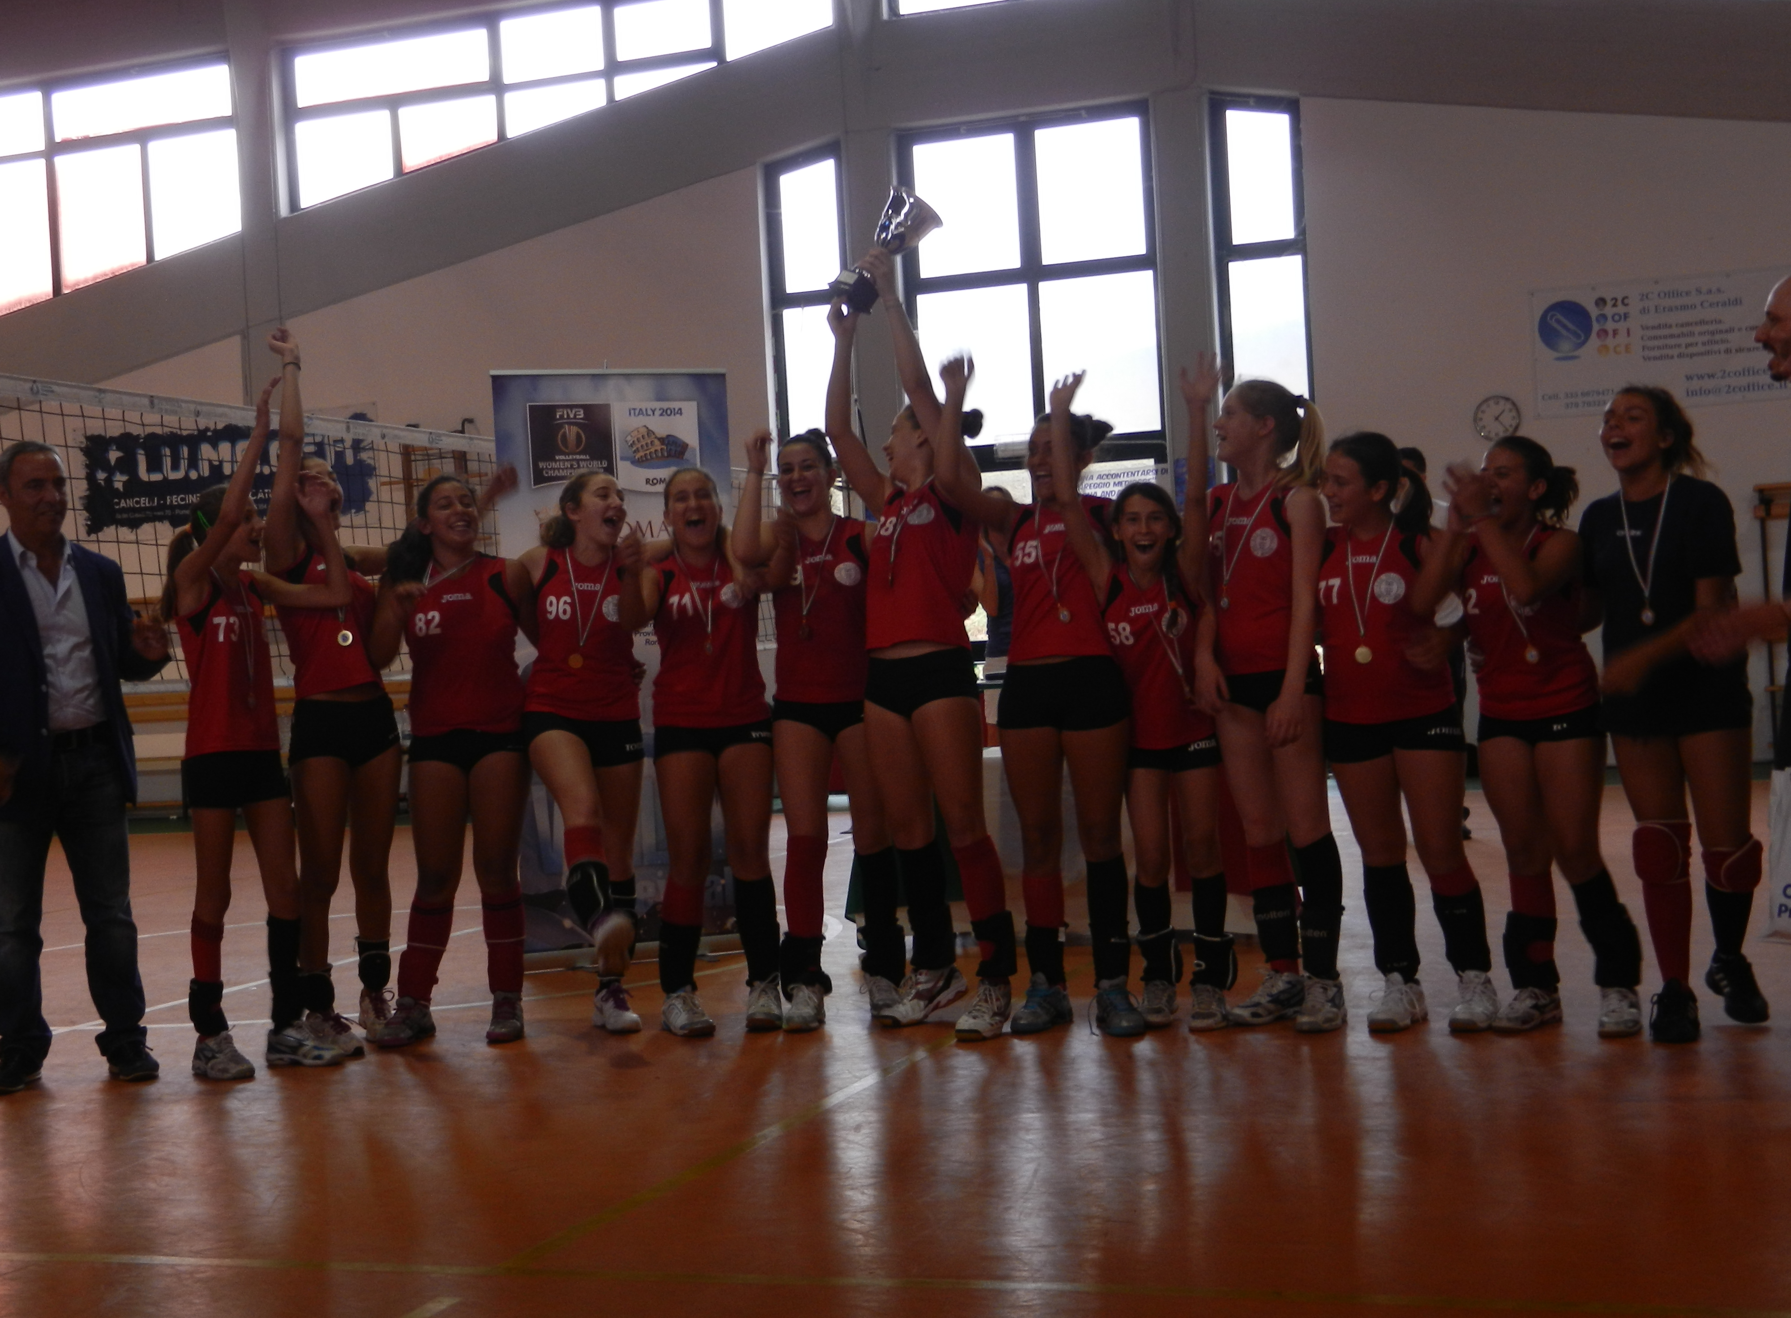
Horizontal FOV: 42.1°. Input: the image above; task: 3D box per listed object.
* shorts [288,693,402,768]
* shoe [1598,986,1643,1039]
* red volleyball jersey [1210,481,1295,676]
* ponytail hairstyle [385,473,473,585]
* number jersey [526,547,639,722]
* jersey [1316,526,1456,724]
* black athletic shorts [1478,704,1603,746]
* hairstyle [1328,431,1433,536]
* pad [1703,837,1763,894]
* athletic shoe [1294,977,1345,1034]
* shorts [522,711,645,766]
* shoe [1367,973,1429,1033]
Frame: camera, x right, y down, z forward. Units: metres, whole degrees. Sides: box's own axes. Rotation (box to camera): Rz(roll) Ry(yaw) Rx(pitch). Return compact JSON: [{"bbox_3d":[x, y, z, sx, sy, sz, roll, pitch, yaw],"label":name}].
[{"bbox_3d":[-1.615,0.209,6.820,0.320,0.210,0.240,-3,1,-22],"label":"shorts"},{"bbox_3d":[1.848,0.875,5.920,0.100,0.120,0.265,-3,1,23],"label":"shoe"},{"bbox_3d":[0.988,-0.221,6.386,0.320,0.520,0.220,-2,1,32],"label":"red volleyball jersey"},{"bbox_3d":[-1.363,-0.385,6.820,0.240,0.320,0.220,-3,1,-15],"label":"ponytail hairstyle"},{"bbox_3d":[-0.943,-0.076,7.020,0.335,0.520,0.230,-3,0,-11],"label":"number jersey"},{"bbox_3d":[1.314,-0.088,6.227,0.360,0.520,0.250,-3,1,20],"label":"jersey"},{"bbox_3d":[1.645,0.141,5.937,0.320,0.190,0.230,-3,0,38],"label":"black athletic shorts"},{"bbox_3d":[1.303,-0.469,6.220,0.250,0.270,0.180,-4,1,-30],"label":"hairstyle"},{"bbox_3d":[2.032,0.502,5.650,0.130,0.140,0.140,-3,0,-35],"label":"pad"},{"bbox_3d":[1.147,0.923,6.286,0.105,0.125,0.280,-3,1,30],"label":"athletic shoe"},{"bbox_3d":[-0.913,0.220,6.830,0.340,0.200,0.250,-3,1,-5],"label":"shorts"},{"bbox_3d":[1.378,0.940,6.375,0.105,0.120,0.265,-3,0,35],"label":"shoe"}]

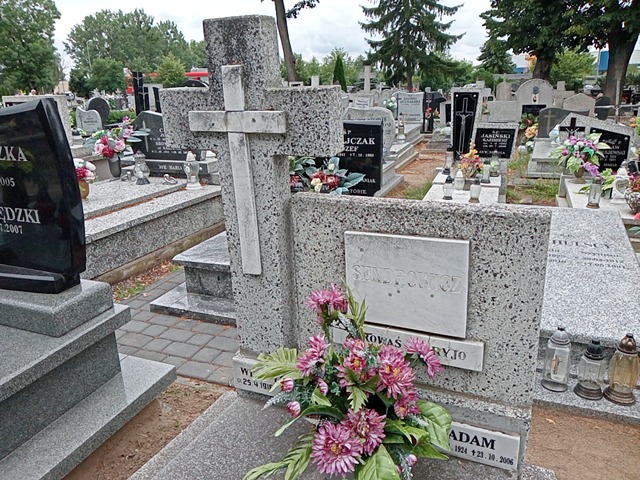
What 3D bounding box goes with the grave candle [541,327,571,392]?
[{"bbox_3d":[1.085,0.542,2.360,0.118,0.290,0.118,6,18,22],"label":"grave candle"}]

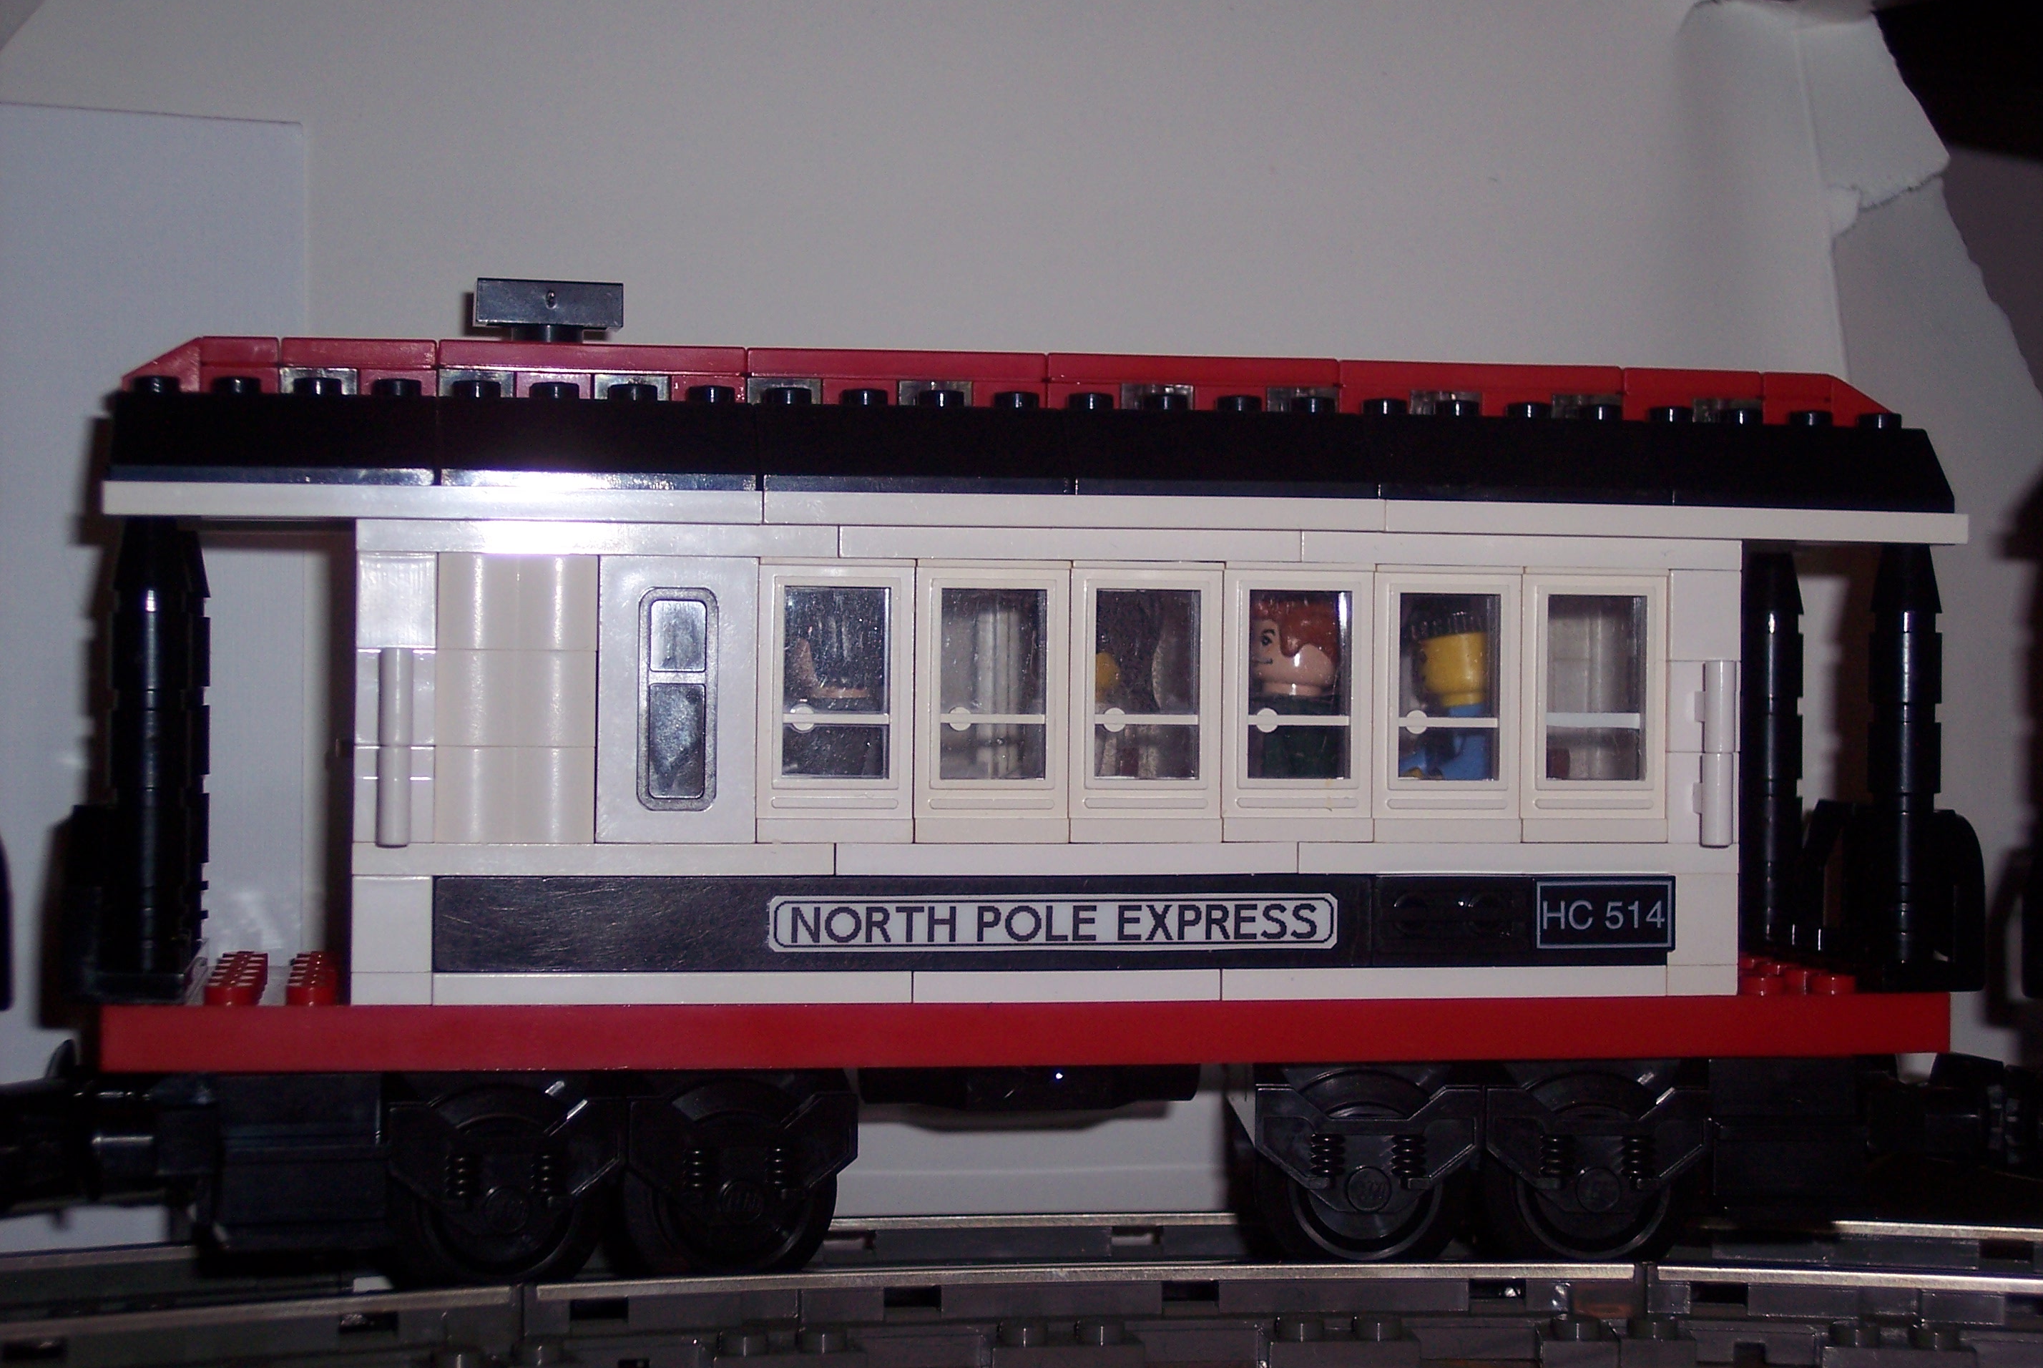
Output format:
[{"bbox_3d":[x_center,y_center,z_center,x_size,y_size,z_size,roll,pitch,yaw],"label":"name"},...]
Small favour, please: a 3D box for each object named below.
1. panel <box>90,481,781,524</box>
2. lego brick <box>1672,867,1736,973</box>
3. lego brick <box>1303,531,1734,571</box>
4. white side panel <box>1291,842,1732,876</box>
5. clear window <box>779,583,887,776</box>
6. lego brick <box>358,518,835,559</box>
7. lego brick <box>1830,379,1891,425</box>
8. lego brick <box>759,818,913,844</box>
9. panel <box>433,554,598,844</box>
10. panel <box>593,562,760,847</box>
[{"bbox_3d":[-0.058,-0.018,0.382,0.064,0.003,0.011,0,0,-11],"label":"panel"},{"bbox_3d":[0.071,0.025,0.407,0.008,0.010,0.008,0,0,-11],"label":"lego brick"},{"bbox_3d":[0.052,-0.014,0.404,0.048,0.003,0.008,0,0,-11],"label":"lego brick"},{"bbox_3d":[0.051,0.018,0.404,0.048,0.003,0.008,0,0,-11],"label":"white side panel"},{"bbox_3d":[-0.019,0.000,0.388,0.011,0.020,0.002,0,0,-11],"label":"clear window"},{"bbox_3d":[-0.043,-0.014,0.386,0.048,0.003,0.008,0,0,-11],"label":"lego brick"},{"bbox_3d":[0.092,-0.031,0.428,0.008,0.006,0.009,0,0,-11],"label":"lego brick"},{"bbox_3d":[-0.019,0.015,0.391,0.016,0.003,0.008,0,0,-11],"label":"lego brick"},{"bbox_3d":[-0.051,0.001,0.385,0.016,0.029,0.008,0,0,-11],"label":"panel"},{"bbox_3d":[-0.035,0.002,0.387,0.016,0.029,0.008,0,0,-11],"label":"panel"}]

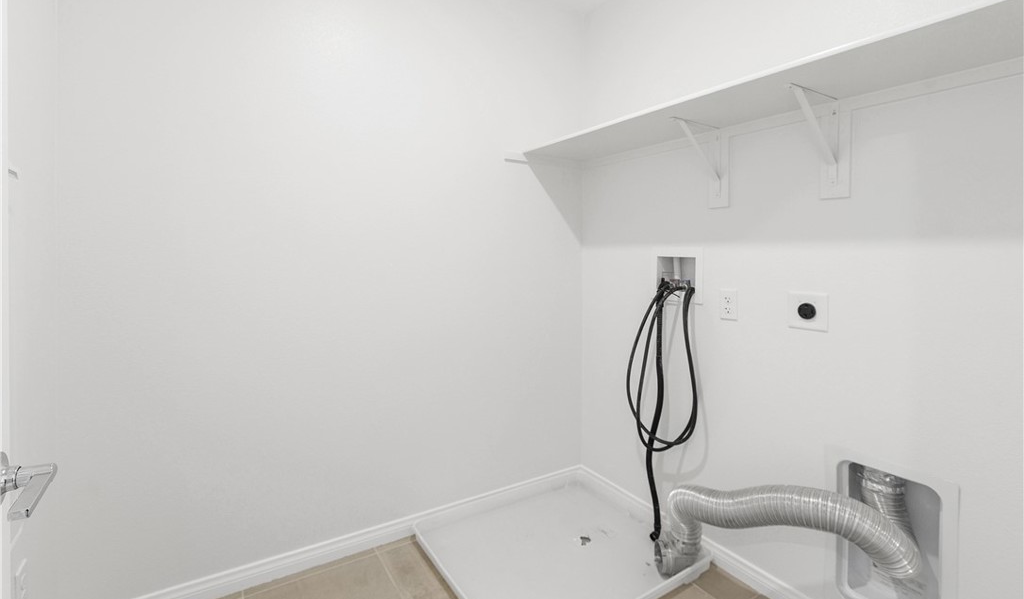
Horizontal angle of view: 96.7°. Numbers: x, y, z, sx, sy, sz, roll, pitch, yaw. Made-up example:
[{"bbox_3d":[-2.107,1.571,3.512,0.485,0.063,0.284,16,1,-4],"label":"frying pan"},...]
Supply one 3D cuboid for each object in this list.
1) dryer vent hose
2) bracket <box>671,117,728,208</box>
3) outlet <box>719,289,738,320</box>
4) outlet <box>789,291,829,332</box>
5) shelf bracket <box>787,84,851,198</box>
[{"bbox_3d":[0.869,0.786,1.511,0.390,0.480,0.710,-2,3,-33],"label":"dryer vent hose"},{"bbox_3d":[0.680,-0.491,1.663,0.301,0.302,0.089,-2,3,-33],"label":"bracket"},{"bbox_3d":[0.819,0.019,1.718,0.009,0.115,0.070,-2,3,-33],"label":"outlet"},{"bbox_3d":[0.969,0.040,1.487,0.013,0.119,0.119,-2,3,-33],"label":"outlet"},{"bbox_3d":[0.897,-0.456,1.342,0.290,0.306,0.089,-2,3,-33],"label":"shelf bracket"}]

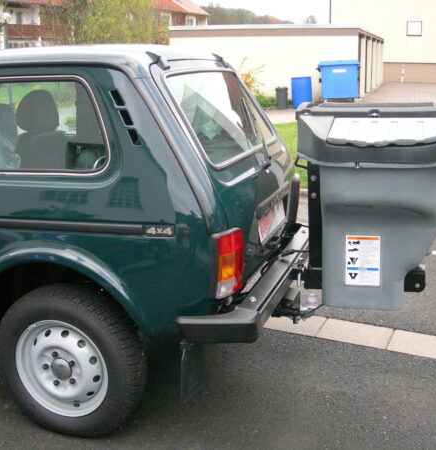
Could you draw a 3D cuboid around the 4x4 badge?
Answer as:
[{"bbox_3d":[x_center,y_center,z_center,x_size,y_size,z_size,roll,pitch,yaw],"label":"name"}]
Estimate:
[{"bbox_3d":[-0.215,0.027,2.434,0.125,0.047,0.010,3,15,18],"label":"4x4 badge"}]

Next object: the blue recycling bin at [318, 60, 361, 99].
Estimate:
[{"bbox_3d":[4.042,-4.729,21.529,1.360,1.360,1.050,2,15,16],"label":"blue recycling bin"}]

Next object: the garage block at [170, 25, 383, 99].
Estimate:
[{"bbox_3d":[3.820,-7.706,31.203,7.000,2.550,15.200,2,15,16],"label":"garage block"}]

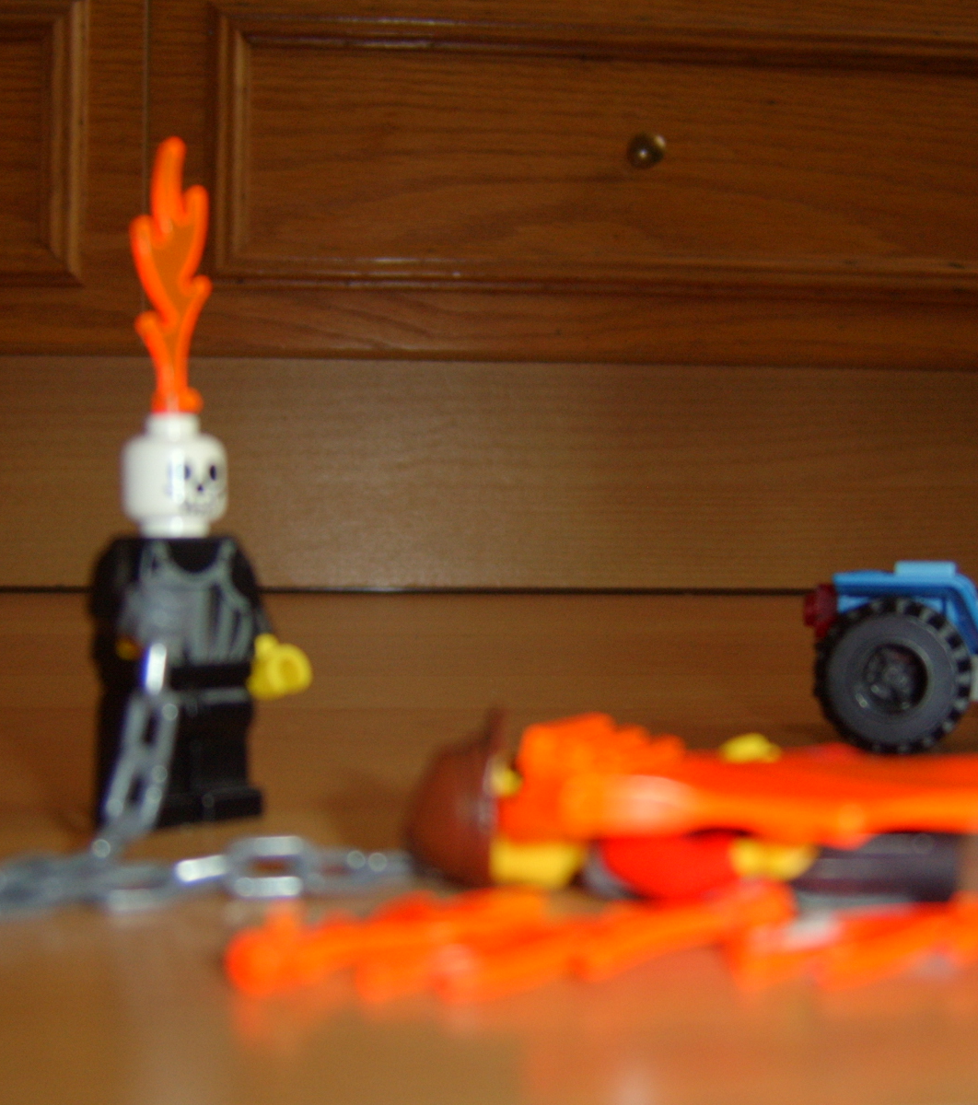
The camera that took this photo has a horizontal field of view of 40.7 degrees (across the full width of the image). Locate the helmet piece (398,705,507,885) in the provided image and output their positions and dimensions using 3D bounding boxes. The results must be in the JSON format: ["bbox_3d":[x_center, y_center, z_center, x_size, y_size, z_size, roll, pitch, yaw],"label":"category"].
[{"bbox_3d":[-0.003,0.020,0.108,0.008,0.015,0.012,2,0,0],"label":"helmet piece"}]

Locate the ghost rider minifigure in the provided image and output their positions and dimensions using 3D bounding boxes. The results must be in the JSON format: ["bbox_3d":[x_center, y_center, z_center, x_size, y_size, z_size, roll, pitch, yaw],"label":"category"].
[{"bbox_3d":[-0.029,-0.007,0.130,0.022,0.068,0.013,-1,1,-44],"label":"ghost rider minifigure"}]

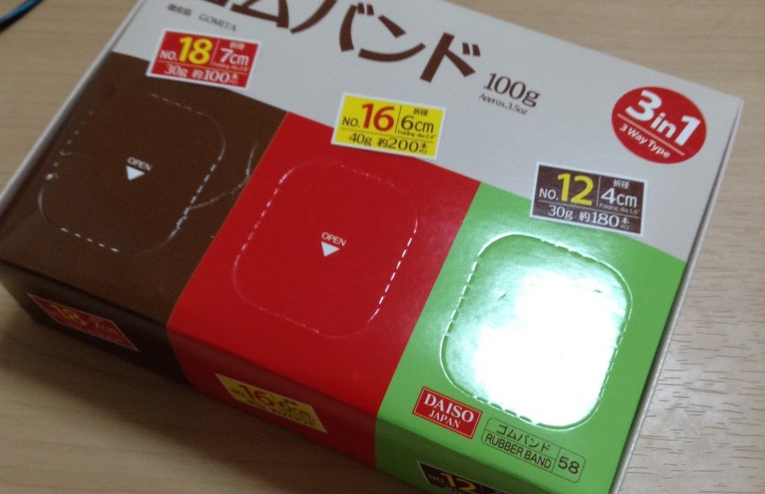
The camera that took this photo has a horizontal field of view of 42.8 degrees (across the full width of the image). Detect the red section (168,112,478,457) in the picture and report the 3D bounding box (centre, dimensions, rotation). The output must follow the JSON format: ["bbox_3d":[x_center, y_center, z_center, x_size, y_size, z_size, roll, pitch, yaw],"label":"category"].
[{"bbox_3d":[-0.010,0.009,0.198,0.041,0.036,0.051,21,65,10],"label":"red section"}]

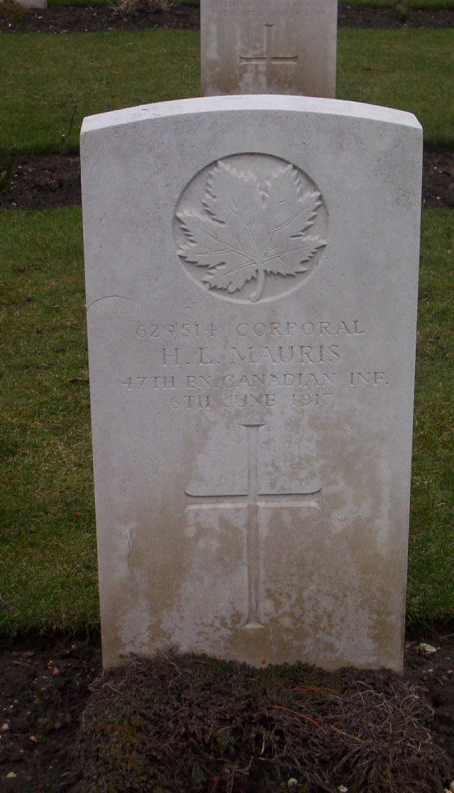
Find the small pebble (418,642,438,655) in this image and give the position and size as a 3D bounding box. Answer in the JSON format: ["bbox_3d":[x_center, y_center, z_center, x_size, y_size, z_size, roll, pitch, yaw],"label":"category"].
[{"bbox_3d":[0.261,0.328,2.422,0.025,0.011,0.015,-1,24,0],"label":"small pebble"}]

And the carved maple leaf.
[{"bbox_3d":[0.028,-0.188,2.117,0.171,0.169,0.012,-1,24,0],"label":"carved maple leaf"}]

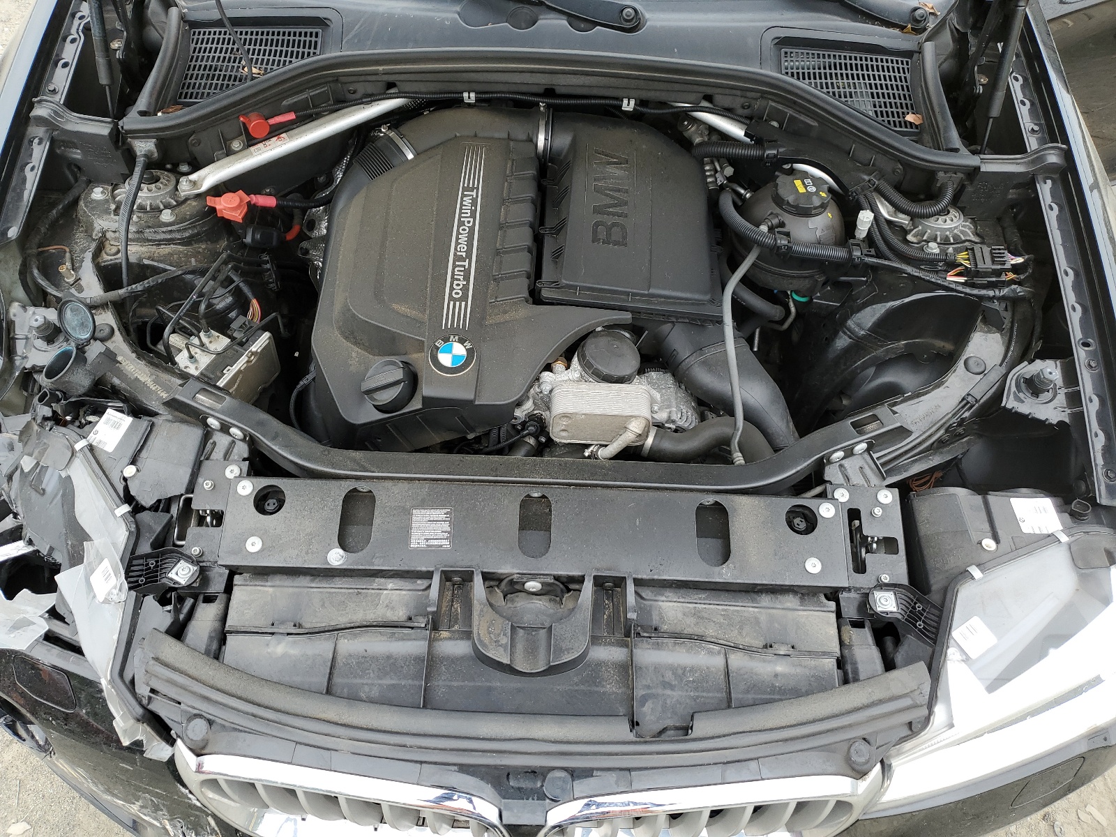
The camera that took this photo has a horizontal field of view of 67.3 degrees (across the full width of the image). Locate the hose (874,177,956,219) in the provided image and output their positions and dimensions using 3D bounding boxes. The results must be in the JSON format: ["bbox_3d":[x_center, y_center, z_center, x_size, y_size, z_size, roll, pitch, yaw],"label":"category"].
[{"bbox_3d":[0.554,-0.340,1.300,0.122,0.045,0.065,0,53,-2],"label":"hose"}]

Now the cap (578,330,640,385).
[{"bbox_3d":[0.072,-0.088,1.185,0.089,0.034,0.089,4,53,-6],"label":"cap"}]

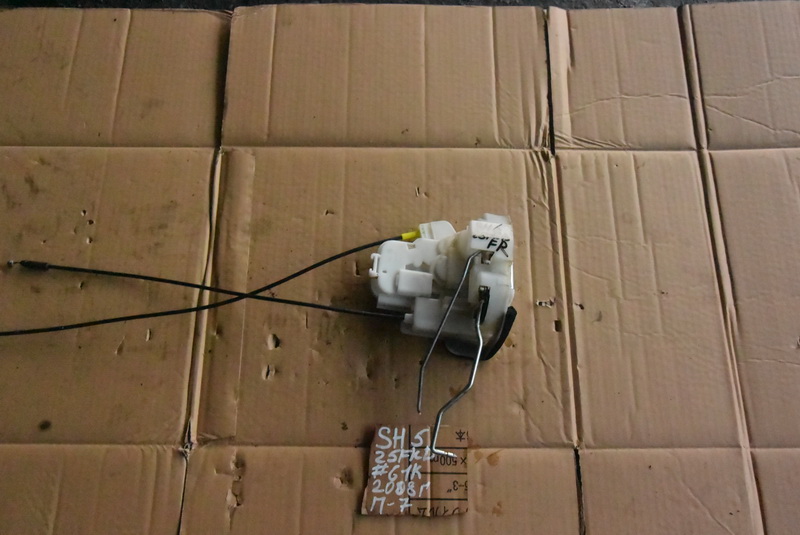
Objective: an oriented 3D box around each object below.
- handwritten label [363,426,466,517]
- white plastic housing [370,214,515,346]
[{"bbox_3d":[0.017,0.219,0.843,0.113,0.008,0.095,0,69,0],"label":"handwritten label"},{"bbox_3d":[0.045,0.013,0.880,0.154,0.085,0.128,0,69,0],"label":"white plastic housing"}]

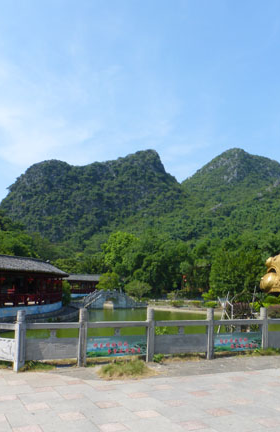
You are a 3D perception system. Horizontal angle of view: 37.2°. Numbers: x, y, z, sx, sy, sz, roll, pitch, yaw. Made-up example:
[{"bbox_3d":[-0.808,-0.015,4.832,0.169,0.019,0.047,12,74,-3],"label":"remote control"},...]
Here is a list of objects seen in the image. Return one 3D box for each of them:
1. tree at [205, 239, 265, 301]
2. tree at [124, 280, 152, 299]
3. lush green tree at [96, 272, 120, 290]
[{"bbox_3d":[11.812,6.750,52.000,7.000,7.770,6.700,1,-11,0],"label":"tree"},{"bbox_3d":[-0.224,11.006,62.000,4.000,2.750,3.800,1,-11,0],"label":"tree"},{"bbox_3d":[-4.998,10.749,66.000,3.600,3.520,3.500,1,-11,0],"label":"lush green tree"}]

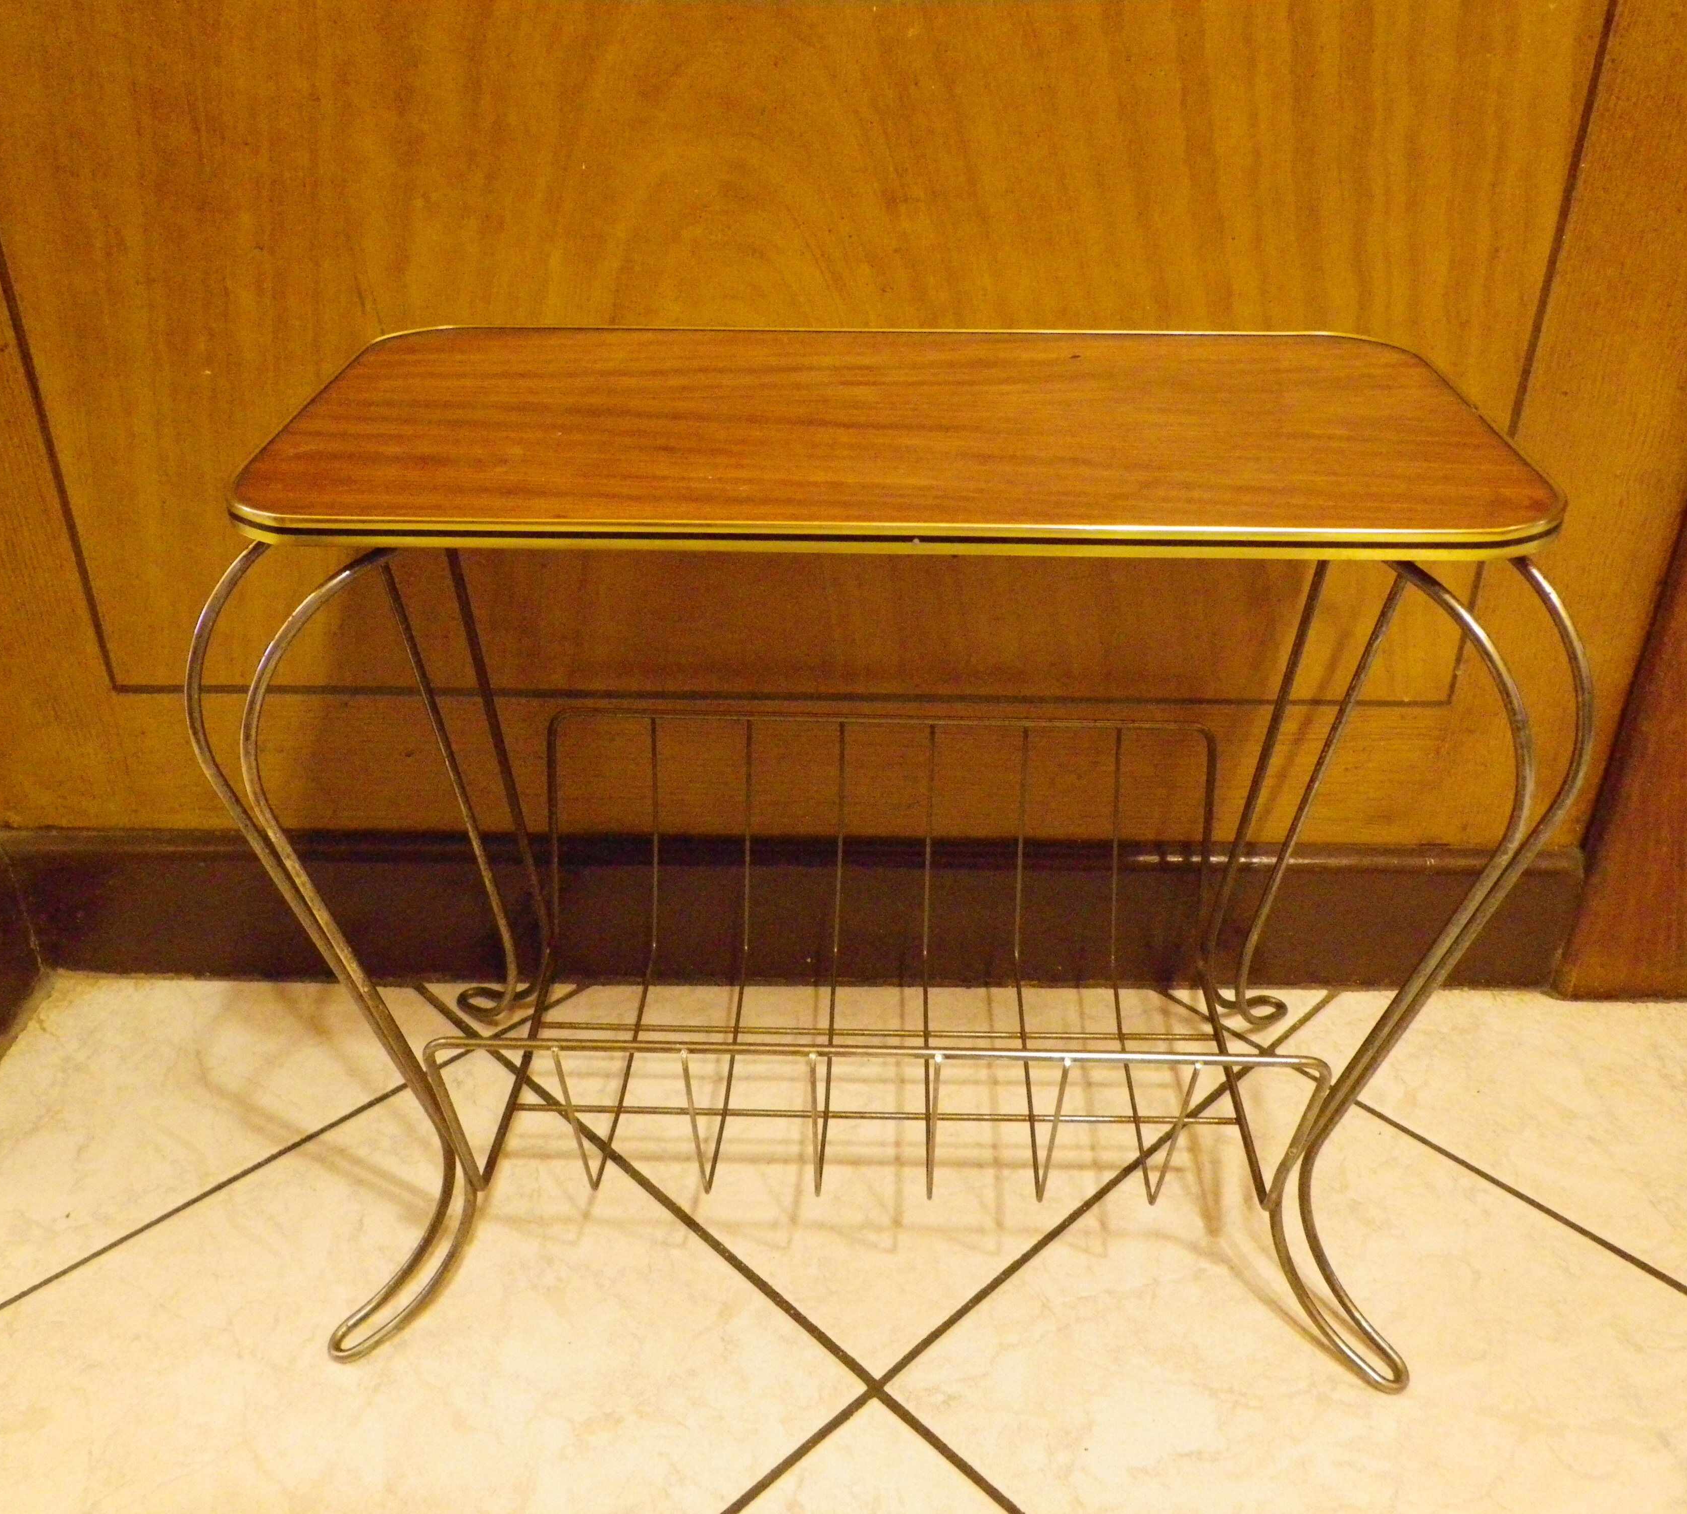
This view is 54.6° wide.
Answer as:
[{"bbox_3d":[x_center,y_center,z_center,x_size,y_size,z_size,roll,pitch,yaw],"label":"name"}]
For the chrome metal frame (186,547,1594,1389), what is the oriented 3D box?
[{"bbox_3d":[0.019,0.047,0.799,0.533,0.427,0.274,1,32,1],"label":"chrome metal frame"}]

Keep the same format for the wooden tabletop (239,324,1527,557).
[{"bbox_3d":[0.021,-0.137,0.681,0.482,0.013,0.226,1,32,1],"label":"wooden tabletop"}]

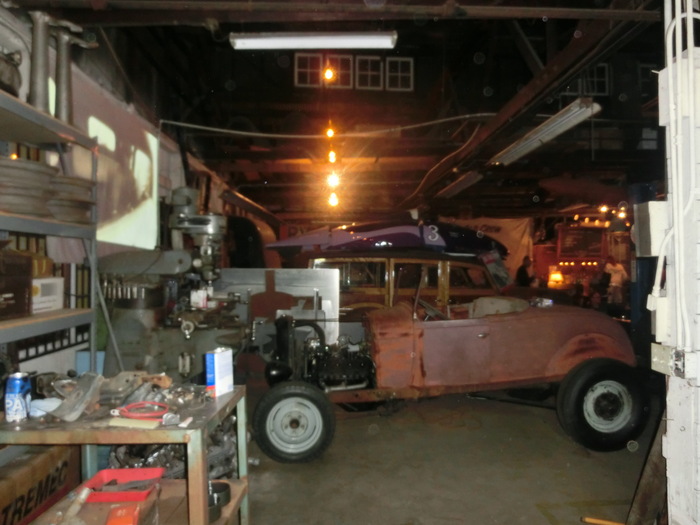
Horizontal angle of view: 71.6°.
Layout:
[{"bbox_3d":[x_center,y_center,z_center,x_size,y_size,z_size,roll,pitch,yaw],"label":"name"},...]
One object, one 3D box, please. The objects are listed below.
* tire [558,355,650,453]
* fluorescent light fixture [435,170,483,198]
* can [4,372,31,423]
[{"bbox_3d":[2.180,1.225,4.190,0.785,0.785,0.200,0,-1,-6],"label":"tire"},{"bbox_3d":[1.900,-1.390,8.720,0.290,0.120,2.440,-1,-1,-2],"label":"fluorescent light fixture"},{"bbox_3d":[-1.012,0.409,1.480,0.066,0.122,0.066,0,-1,-30],"label":"can"}]

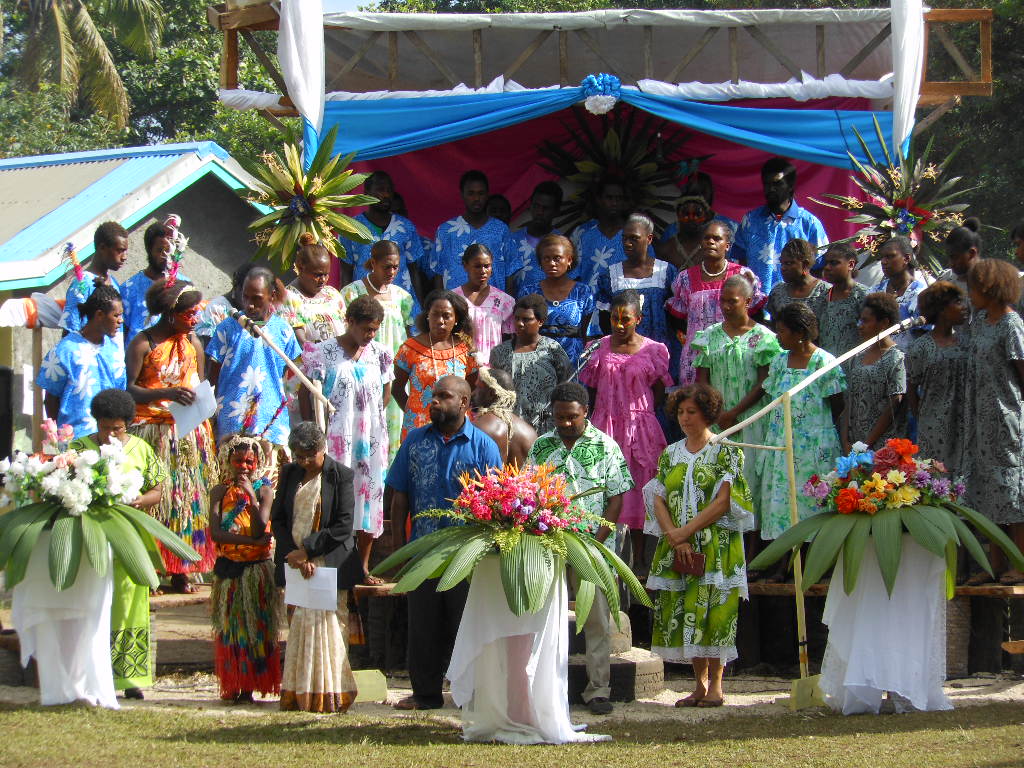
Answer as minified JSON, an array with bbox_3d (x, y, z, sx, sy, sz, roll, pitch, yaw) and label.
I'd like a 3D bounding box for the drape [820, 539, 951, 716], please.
[{"bbox_3d":[1.889,1.207,21.100,0.650,0.930,0.580,0,0,0],"label":"drape"}]

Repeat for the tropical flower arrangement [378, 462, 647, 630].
[{"bbox_3d":[-0.002,0.755,19.500,1.300,0.760,0.950,0,0,0],"label":"tropical flower arrangement"}]

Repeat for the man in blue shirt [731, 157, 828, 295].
[{"bbox_3d":[1.533,-0.448,23.900,0.540,1.700,0.320,0,0,14],"label":"man in blue shirt"}]

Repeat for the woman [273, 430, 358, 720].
[{"bbox_3d":[-1.009,0.932,21.300,0.440,1.490,0.360,0,0,10],"label":"woman"}]

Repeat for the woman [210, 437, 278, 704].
[{"bbox_3d":[-1.385,0.955,21.600,0.370,1.390,0.330,0,0,-5],"label":"woman"}]

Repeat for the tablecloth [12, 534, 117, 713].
[{"bbox_3d":[-2.237,1.169,20.900,0.530,0.900,0.480,0,0,0],"label":"tablecloth"}]

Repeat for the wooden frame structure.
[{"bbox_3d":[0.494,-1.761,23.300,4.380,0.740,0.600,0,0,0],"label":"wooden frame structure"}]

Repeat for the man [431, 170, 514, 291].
[{"bbox_3d":[-0.223,-0.424,24.800,0.500,1.690,0.330,0,0,-3],"label":"man"}]

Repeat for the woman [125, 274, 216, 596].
[{"bbox_3d":[-1.831,0.276,22.500,0.430,1.680,0.360,0,0,-36],"label":"woman"}]

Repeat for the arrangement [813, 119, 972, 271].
[{"bbox_3d":[2.165,-1.076,23.800,0.920,0.910,0.420,0,0,0],"label":"arrangement"}]

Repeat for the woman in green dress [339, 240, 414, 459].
[{"bbox_3d":[-0.764,-0.025,23.700,0.500,1.580,0.340,0,0,-17],"label":"woman in green dress"}]

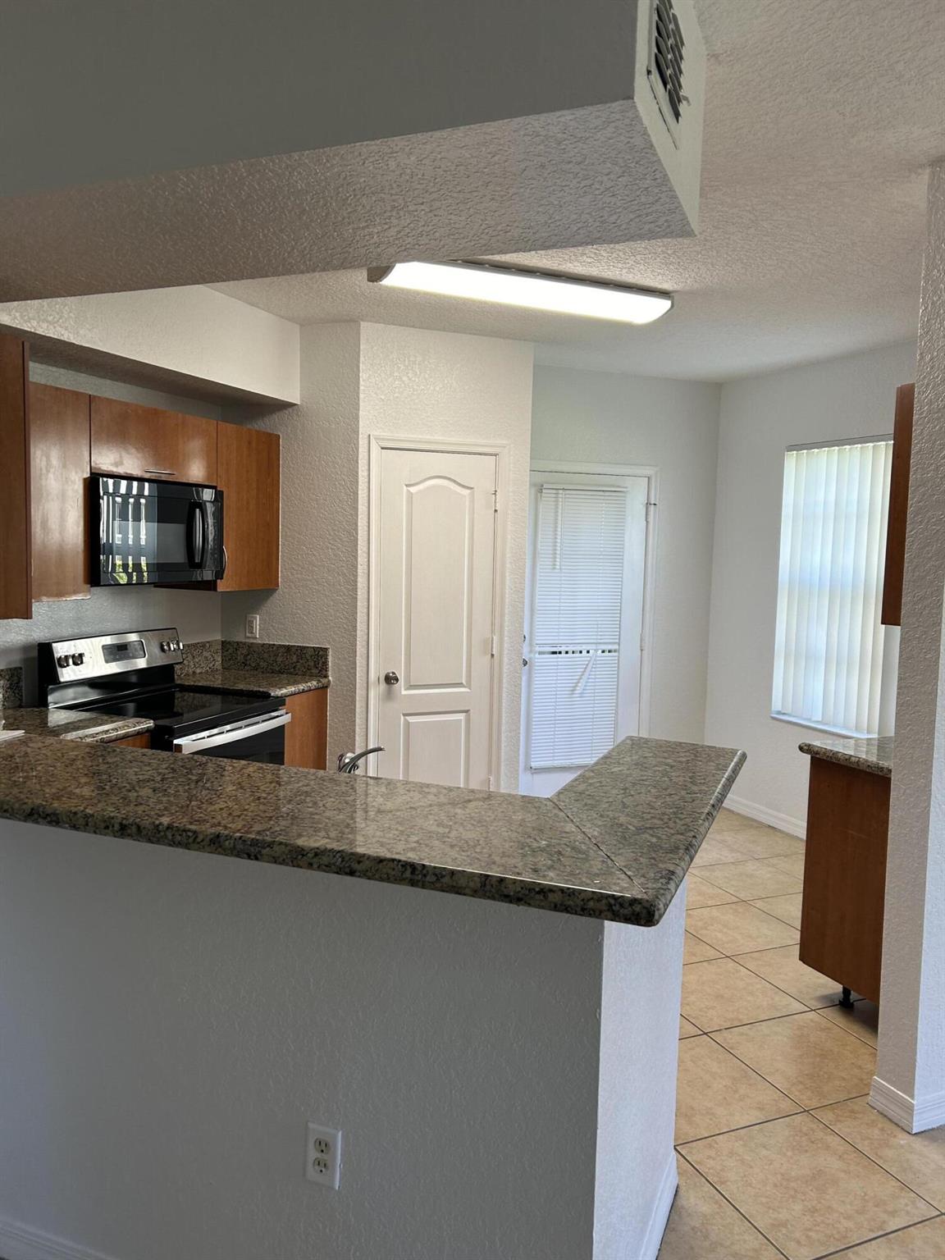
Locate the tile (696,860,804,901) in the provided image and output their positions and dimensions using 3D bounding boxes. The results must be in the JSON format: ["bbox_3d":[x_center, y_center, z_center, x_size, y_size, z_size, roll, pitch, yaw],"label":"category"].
[{"bbox_3d":[1.368,1.226,4.639,0.455,0.010,0.455,-1,5,-24],"label":"tile"}]

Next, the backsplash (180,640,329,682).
[{"bbox_3d":[-1.100,0.168,4.631,0.660,0.165,0.470,3,5,21],"label":"backsplash"}]

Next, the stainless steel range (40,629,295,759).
[{"bbox_3d":[-1.288,0.620,4.075,0.700,1.180,0.762,3,5,21],"label":"stainless steel range"}]

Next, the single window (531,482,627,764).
[{"bbox_3d":[0.634,-0.019,5.594,0.605,1.670,0.050,-1,5,-24],"label":"single window"}]

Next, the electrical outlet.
[{"bbox_3d":[-0.278,0.978,1.757,0.070,0.115,0.008,3,5,21],"label":"electrical outlet"}]

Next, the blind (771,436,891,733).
[{"bbox_3d":[1.909,-0.248,5.073,0.070,1.520,0.775,-1,5,-24],"label":"blind"}]

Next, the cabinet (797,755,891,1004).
[{"bbox_3d":[1.667,0.890,3.286,0.750,0.840,0.610,-1,5,-24],"label":"cabinet"}]

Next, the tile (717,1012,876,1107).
[{"bbox_3d":[1.079,1.362,3.022,0.455,0.010,0.455,-1,5,-24],"label":"tile"}]

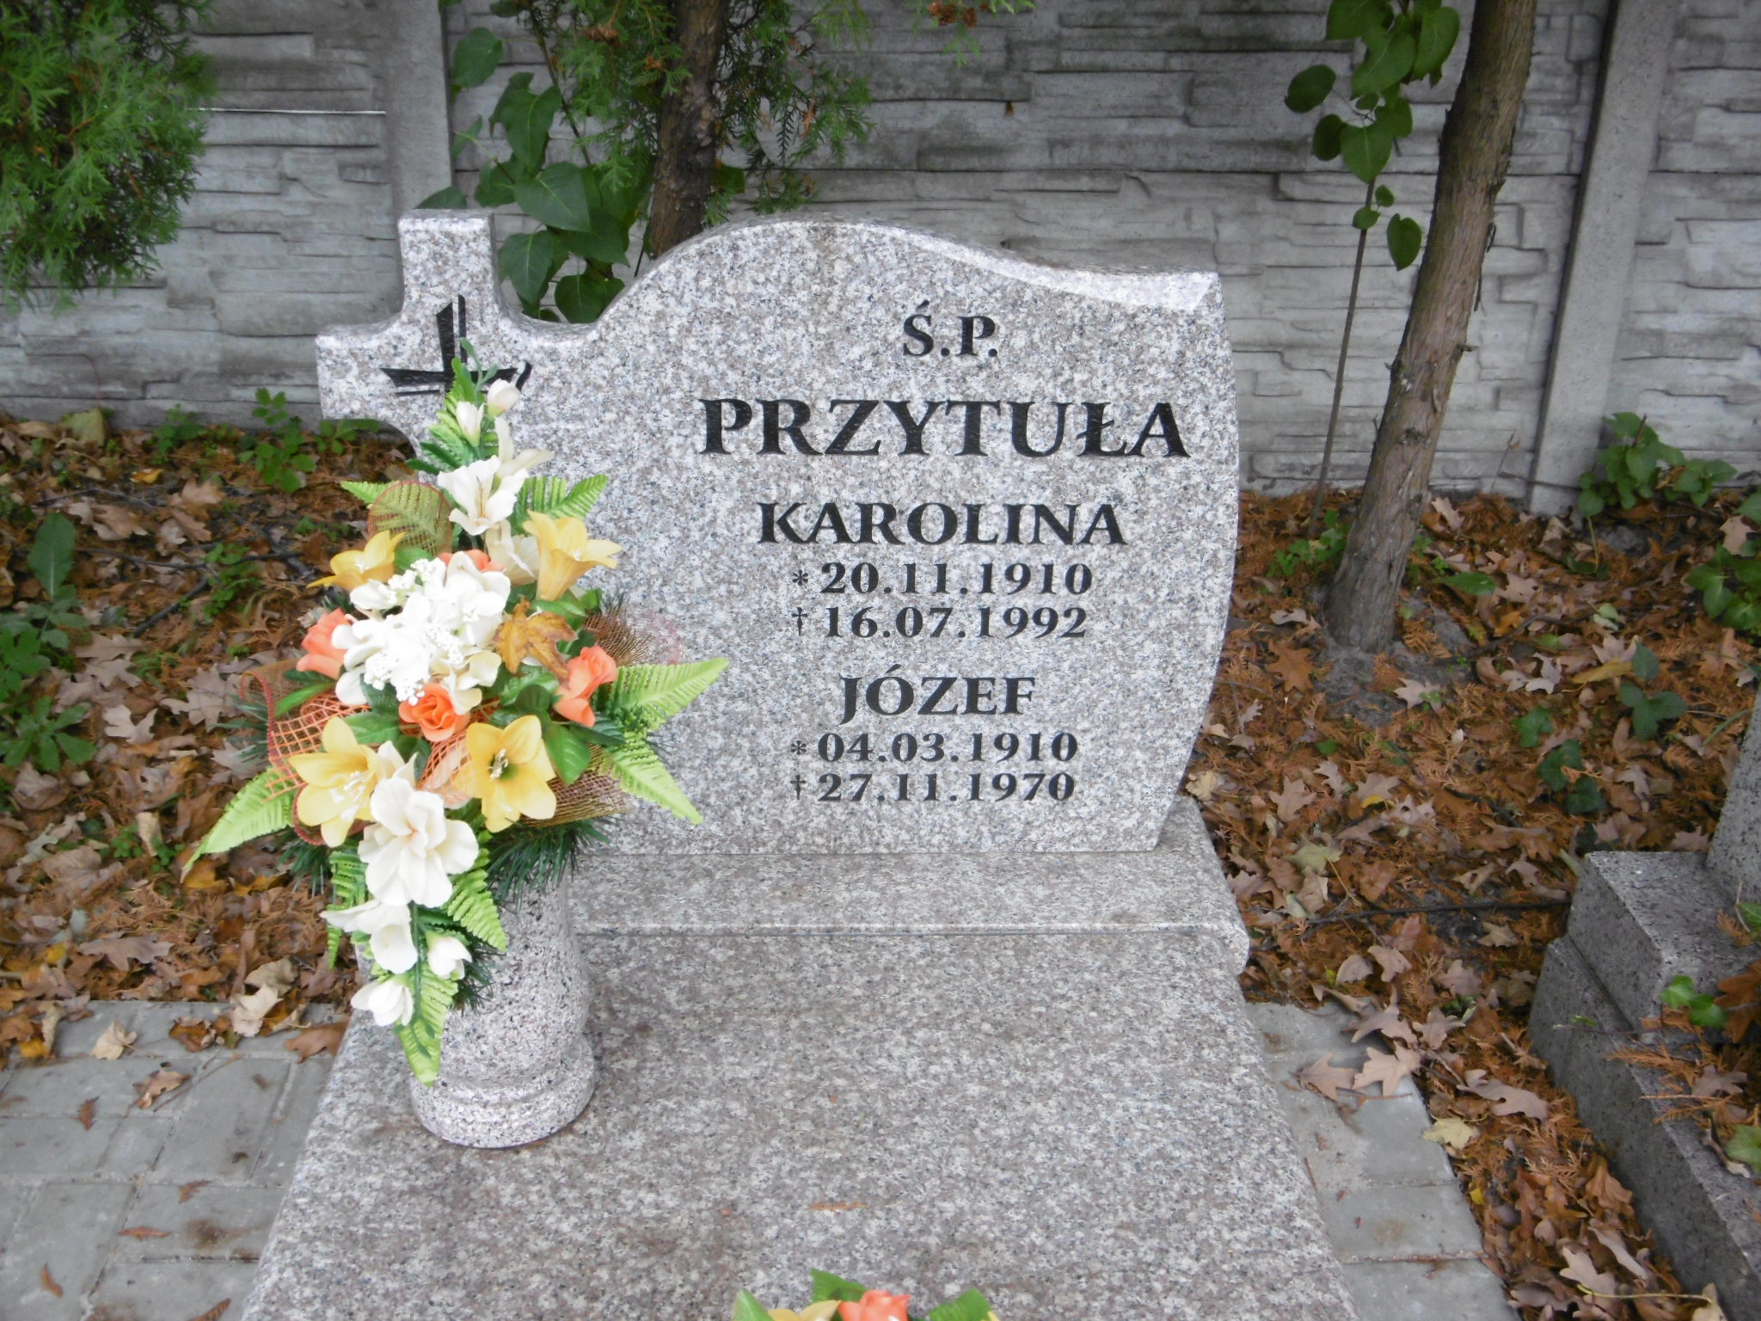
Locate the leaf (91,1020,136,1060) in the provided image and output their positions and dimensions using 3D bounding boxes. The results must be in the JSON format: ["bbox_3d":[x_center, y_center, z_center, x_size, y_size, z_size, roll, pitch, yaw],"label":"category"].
[{"bbox_3d":[-0.843,0.418,2.124,0.045,0.020,0.060,3,27,4],"label":"leaf"}]

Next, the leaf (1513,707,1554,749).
[{"bbox_3d":[0.908,0.094,2.686,0.055,0.030,0.068,0,25,-3],"label":"leaf"}]

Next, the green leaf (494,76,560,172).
[{"bbox_3d":[-0.489,-0.739,2.660,0.090,0.118,0.050,0,27,-2],"label":"green leaf"}]

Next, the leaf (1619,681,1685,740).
[{"bbox_3d":[1.081,0.070,2.711,0.092,0.045,0.100,0,25,-3],"label":"leaf"}]

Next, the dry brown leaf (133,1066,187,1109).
[{"bbox_3d":[-0.766,0.454,2.056,0.045,0.020,0.065,15,30,25],"label":"dry brown leaf"}]

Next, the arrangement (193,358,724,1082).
[{"bbox_3d":[-0.319,0.059,1.466,0.400,0.560,0.300,3,27,3],"label":"arrangement"}]

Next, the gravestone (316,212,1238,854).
[{"bbox_3d":[-0.085,-0.105,1.781,0.812,0.612,0.064,0,25,-3],"label":"gravestone"}]

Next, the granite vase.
[{"bbox_3d":[-0.326,0.251,1.628,0.160,0.270,0.160,0,27,-2],"label":"granite vase"}]

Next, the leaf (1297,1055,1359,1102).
[{"bbox_3d":[0.475,0.439,2.034,0.074,0.018,0.080,0,25,-3],"label":"leaf"}]

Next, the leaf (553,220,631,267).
[{"bbox_3d":[-0.388,-0.560,2.600,0.100,0.070,0.060,0,25,-3],"label":"leaf"}]

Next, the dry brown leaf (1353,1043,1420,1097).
[{"bbox_3d":[0.533,0.432,2.040,0.085,0.022,0.090,0,25,-3],"label":"dry brown leaf"}]

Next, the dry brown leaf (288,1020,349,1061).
[{"bbox_3d":[-0.605,0.419,2.127,0.095,0.025,0.070,0,27,-2],"label":"dry brown leaf"}]

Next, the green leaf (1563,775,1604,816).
[{"bbox_3d":[0.957,0.184,2.628,0.054,0.028,0.060,0,27,-2],"label":"green leaf"}]

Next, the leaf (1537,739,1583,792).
[{"bbox_3d":[0.902,0.139,2.564,0.062,0.035,0.075,0,25,-3],"label":"leaf"}]

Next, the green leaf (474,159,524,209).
[{"bbox_3d":[-0.529,-0.672,2.716,0.082,0.070,0.050,0,27,-2],"label":"green leaf"}]

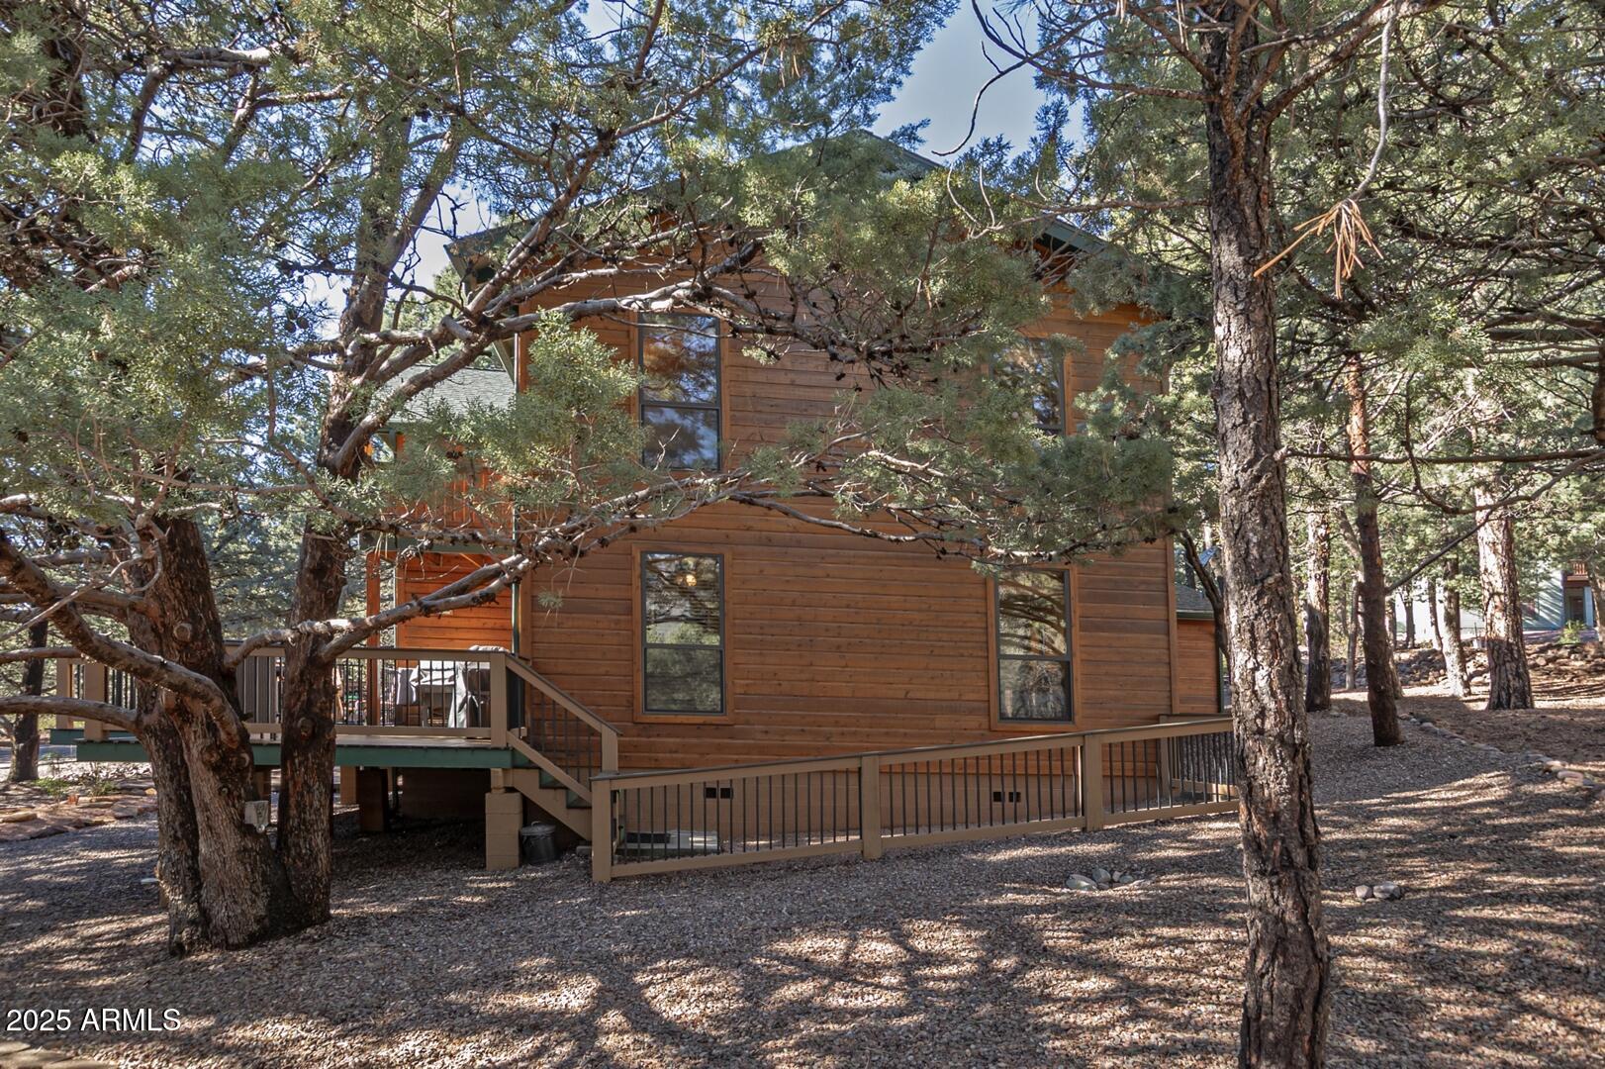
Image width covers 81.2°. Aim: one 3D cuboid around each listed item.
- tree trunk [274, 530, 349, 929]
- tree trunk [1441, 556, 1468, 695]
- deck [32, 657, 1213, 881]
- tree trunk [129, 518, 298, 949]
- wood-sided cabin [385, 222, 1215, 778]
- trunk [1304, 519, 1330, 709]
[{"bbox_3d":[-3.803,1.511,7.250,0.480,3.000,0.460,0,-4,0],"label":"tree trunk"},{"bbox_3d":[14.296,2.061,20.500,0.480,3.100,0.450,0,-4,0],"label":"tree trunk"},{"bbox_3d":[-1.550,2.170,10.000,10.800,2.000,3.800,0,-4,-7],"label":"deck"},{"bbox_3d":[-4.384,1.469,7.000,0.980,3.050,0.780,0,-4,0],"label":"tree trunk"},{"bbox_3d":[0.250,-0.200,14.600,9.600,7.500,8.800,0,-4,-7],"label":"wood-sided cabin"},{"bbox_3d":[9.790,1.503,17.800,0.480,3.800,0.470,0,-4,0],"label":"trunk"}]

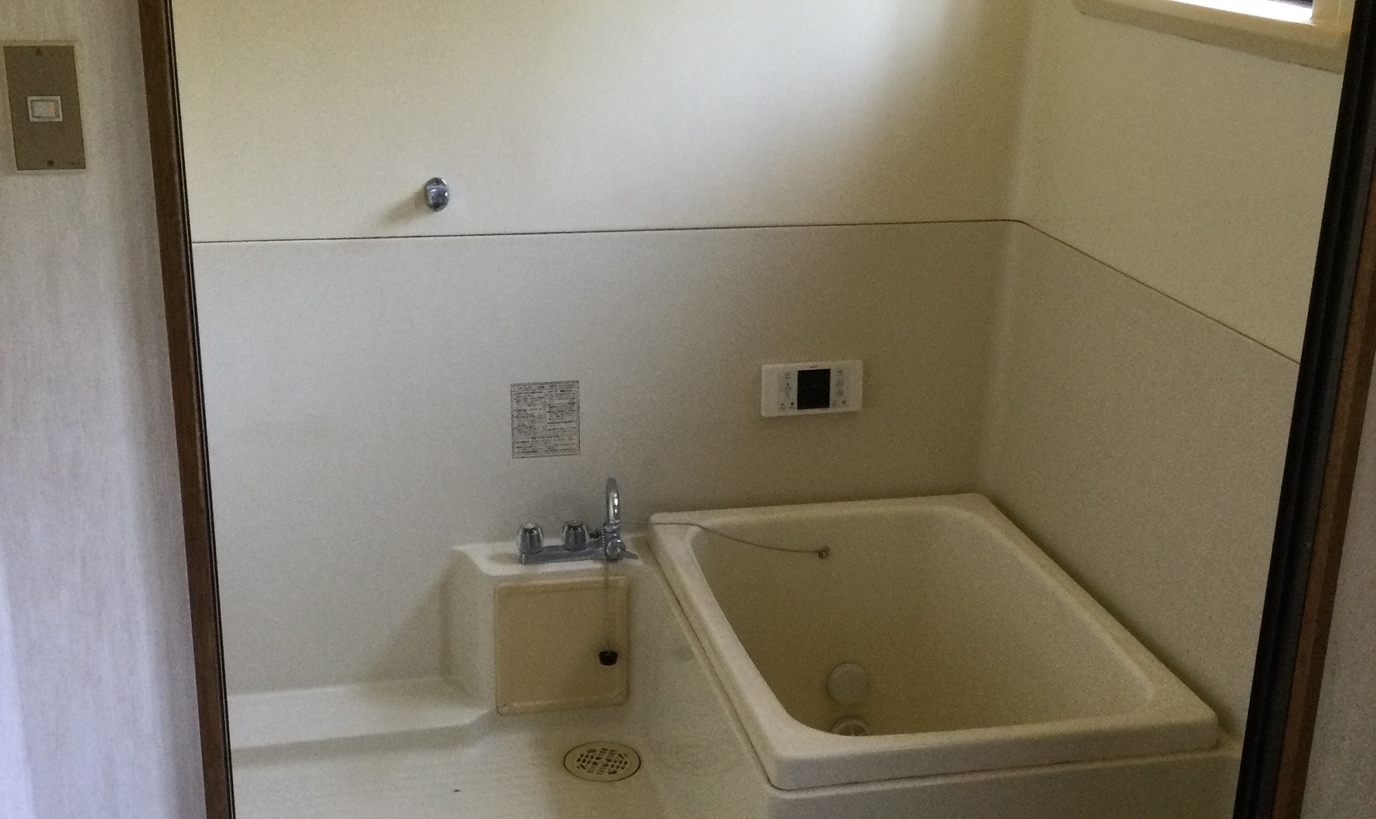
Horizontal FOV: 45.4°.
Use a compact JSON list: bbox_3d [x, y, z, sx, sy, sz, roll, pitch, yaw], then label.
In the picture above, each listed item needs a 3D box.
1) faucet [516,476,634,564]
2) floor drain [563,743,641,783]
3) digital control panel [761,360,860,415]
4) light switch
[{"bbox_3d":[-0.198,0.197,2.938,0.207,0.150,0.130,-3,19,-12],"label":"faucet"},{"bbox_3d":[-0.145,0.621,2.903,0.134,0.012,0.134,1,18,0],"label":"floor drain"},{"bbox_3d":[0.238,-0.040,3.141,0.202,0.103,0.022,-3,19,-12],"label":"digital control panel"},{"bbox_3d":[-0.636,-0.297,1.627,0.068,0.121,0.010,-3,19,-12],"label":"light switch"}]

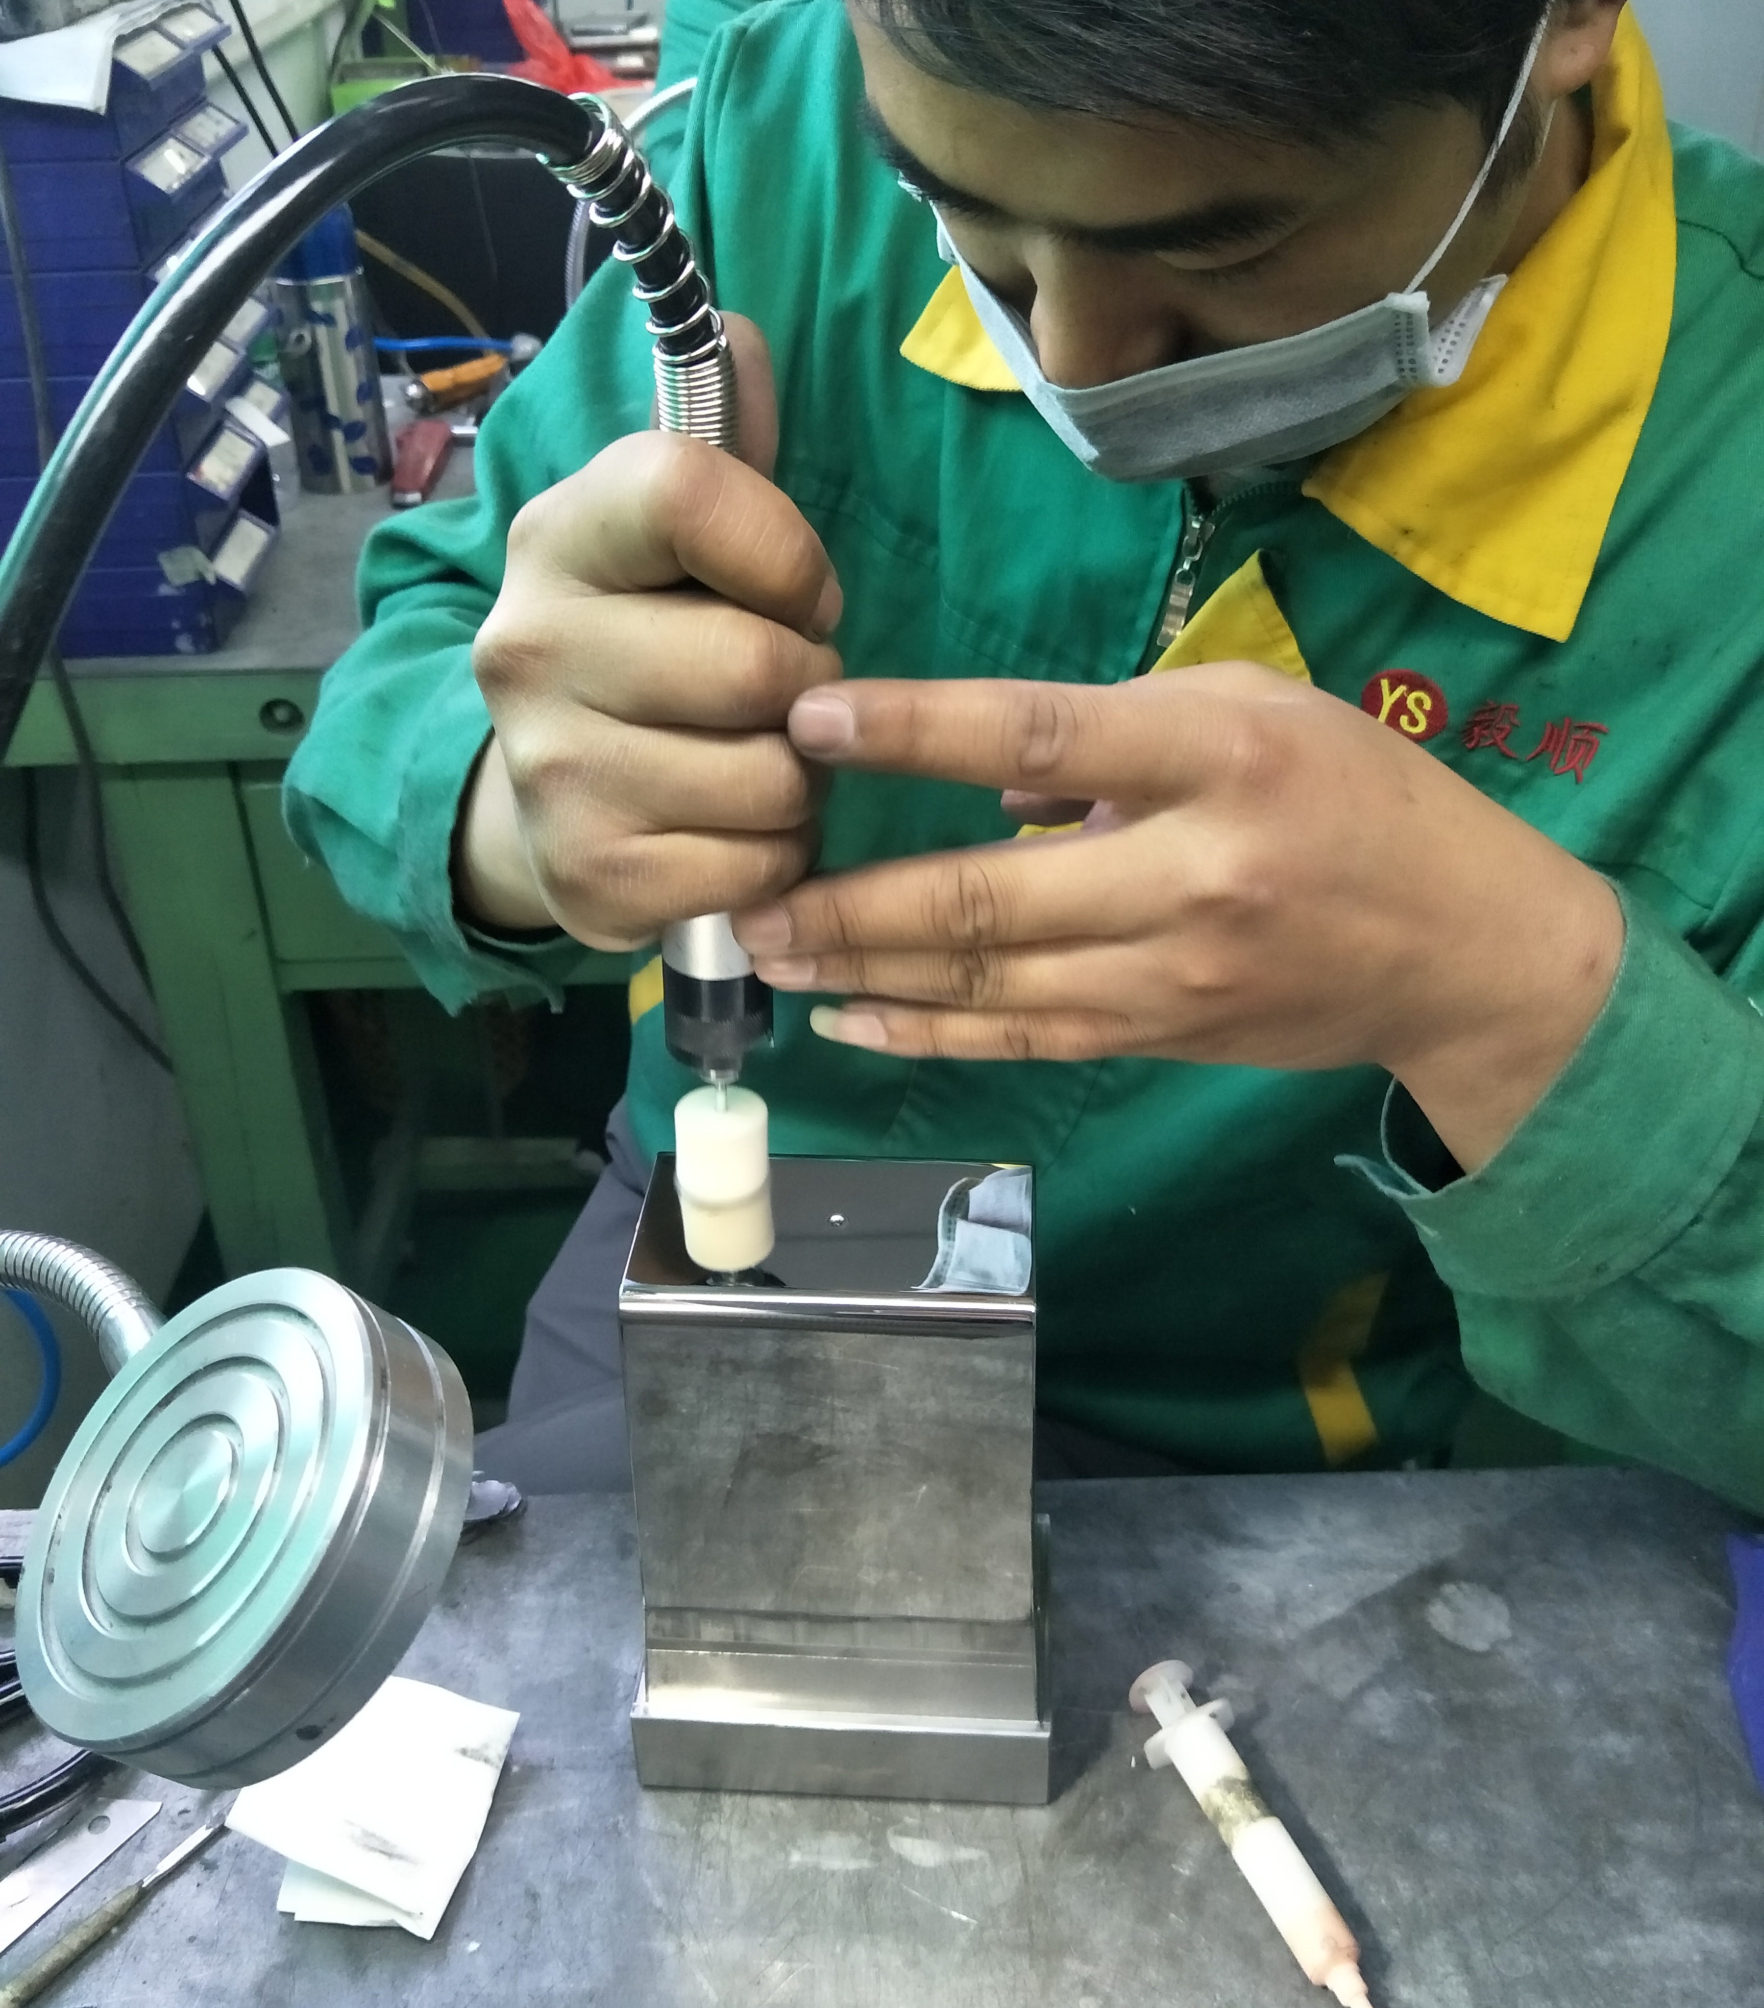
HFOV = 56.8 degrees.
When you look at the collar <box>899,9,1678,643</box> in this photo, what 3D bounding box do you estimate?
[{"bbox_3d":[0.122,-0.205,0.490,0.210,0.120,0.165,13,60,22],"label":"collar"}]

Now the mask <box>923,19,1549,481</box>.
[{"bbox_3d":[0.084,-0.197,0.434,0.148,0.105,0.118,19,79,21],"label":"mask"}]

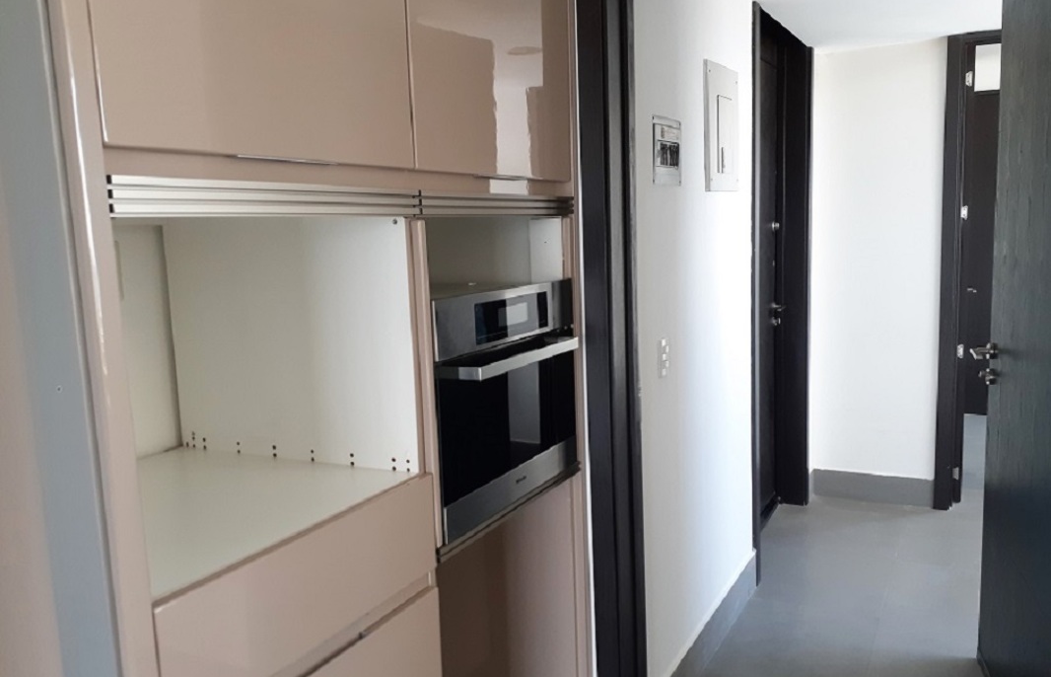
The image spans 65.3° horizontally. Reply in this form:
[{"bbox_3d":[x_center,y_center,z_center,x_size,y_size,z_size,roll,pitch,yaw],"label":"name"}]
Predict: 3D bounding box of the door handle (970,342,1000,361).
[{"bbox_3d":[1.472,0.043,2.635,0.062,0.054,0.156,1,9,22],"label":"door handle"}]

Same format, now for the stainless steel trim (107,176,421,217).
[{"bbox_3d":[-0.339,-0.200,1.197,0.025,0.046,0.605,2,9,28],"label":"stainless steel trim"}]

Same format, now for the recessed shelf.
[{"bbox_3d":[-0.585,0.285,1.375,0.600,0.022,0.546,2,9,28],"label":"recessed shelf"}]

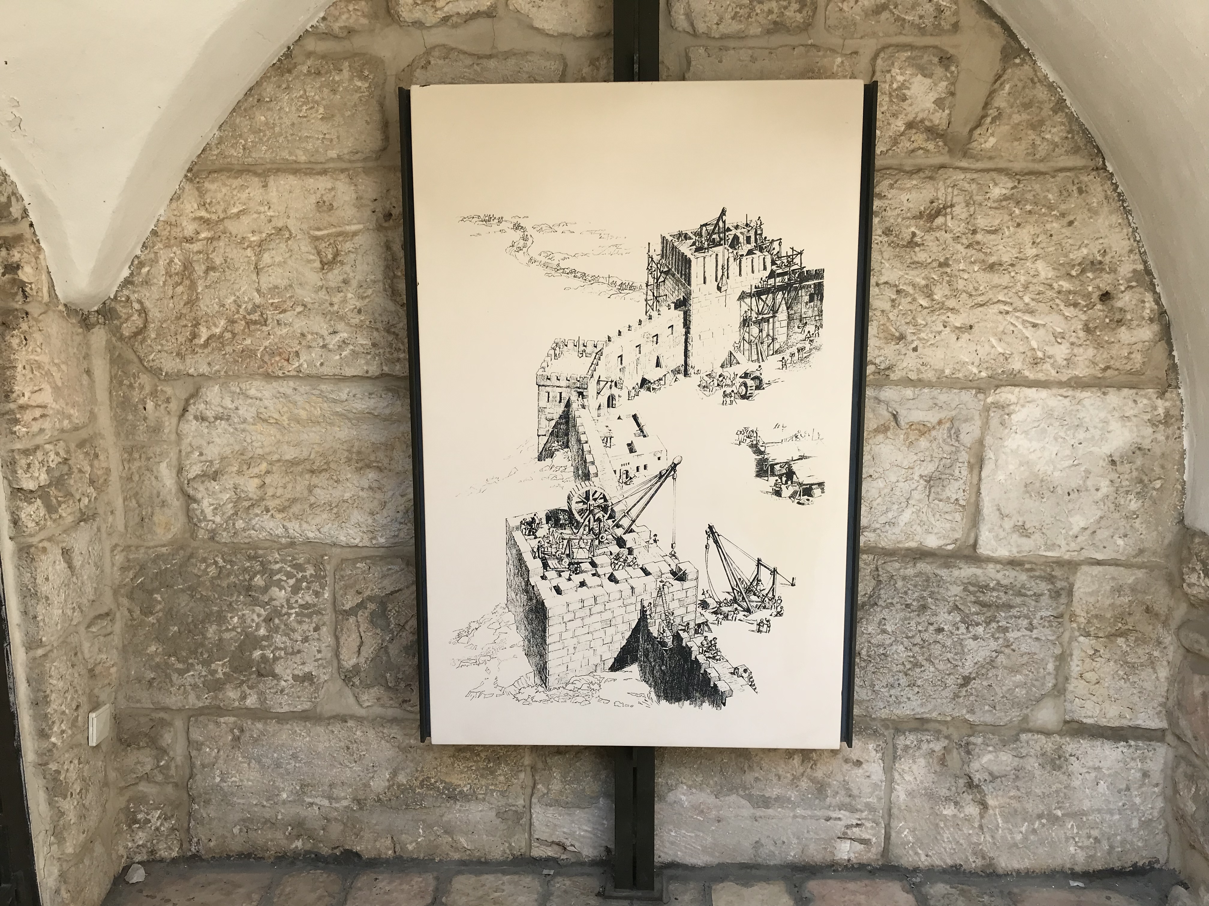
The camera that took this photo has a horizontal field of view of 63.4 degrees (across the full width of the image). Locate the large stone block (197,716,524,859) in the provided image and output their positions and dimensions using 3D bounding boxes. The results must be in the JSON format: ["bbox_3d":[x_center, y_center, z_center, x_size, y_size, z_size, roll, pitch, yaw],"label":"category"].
[{"bbox_3d":[-0.658,0.883,2.701,0.915,0.405,0.200,0,9,2],"label":"large stone block"}]

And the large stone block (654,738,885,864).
[{"bbox_3d":[0.422,0.897,2.667,0.636,0.376,0.200,0,9,2],"label":"large stone block"}]

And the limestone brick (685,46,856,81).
[{"bbox_3d":[0.396,-0.841,2.397,0.404,0.257,0.200,0,9,2],"label":"limestone brick"}]

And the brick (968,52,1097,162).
[{"bbox_3d":[1.007,-0.823,2.379,0.312,0.246,0.200,0,9,2],"label":"brick"}]

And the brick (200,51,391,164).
[{"bbox_3d":[-0.749,-0.839,2.437,0.459,0.257,0.200,0,9,2],"label":"brick"}]

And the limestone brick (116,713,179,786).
[{"bbox_3d":[-1.222,0.784,2.680,0.175,0.212,0.150,0,9,2],"label":"limestone brick"}]

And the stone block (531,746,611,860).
[{"bbox_3d":[-0.070,0.892,2.683,0.248,0.378,0.200,0,9,2],"label":"stone block"}]

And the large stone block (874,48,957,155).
[{"bbox_3d":[0.732,-0.838,2.386,0.198,0.249,0.200,0,9,2],"label":"large stone block"}]

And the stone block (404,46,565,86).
[{"bbox_3d":[-0.286,-0.848,2.420,0.396,0.261,0.200,0,9,2],"label":"stone block"}]

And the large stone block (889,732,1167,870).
[{"bbox_3d":[1.109,0.896,2.643,0.717,0.388,0.200,0,9,2],"label":"large stone block"}]

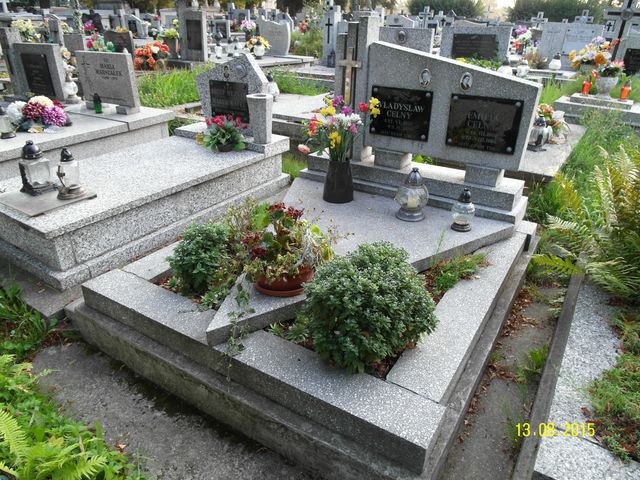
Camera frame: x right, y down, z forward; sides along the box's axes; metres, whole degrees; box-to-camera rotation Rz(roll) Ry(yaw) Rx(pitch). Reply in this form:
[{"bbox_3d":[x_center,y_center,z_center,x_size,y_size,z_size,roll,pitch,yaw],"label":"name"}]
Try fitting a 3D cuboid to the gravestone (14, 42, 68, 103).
[{"bbox_3d":[-2.579,-1.535,4.094,0.600,0.490,0.090,12,27,21],"label":"gravestone"}]

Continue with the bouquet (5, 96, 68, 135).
[{"bbox_3d":[-2.416,-1.084,3.784,0.494,0.236,0.380,-15,30,-28],"label":"bouquet"}]

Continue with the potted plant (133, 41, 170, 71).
[{"bbox_3d":[-2.822,-3.050,7.302,0.550,0.380,0.500,16,31,29],"label":"potted plant"}]

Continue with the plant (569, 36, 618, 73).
[{"bbox_3d":[3.898,-2.641,6.300,0.580,0.450,0.520,16,29,28],"label":"plant"}]

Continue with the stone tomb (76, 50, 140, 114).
[{"bbox_3d":[-1.948,-1.471,4.143,0.800,0.524,0.130,16,31,29],"label":"stone tomb"}]

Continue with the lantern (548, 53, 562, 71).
[{"bbox_3d":[3.707,-2.795,6.948,0.155,0.240,0.155,15,30,29],"label":"lantern"}]

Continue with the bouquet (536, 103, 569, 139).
[{"bbox_3d":[2.094,-1.049,3.945,0.270,0.303,0.250,16,31,29],"label":"bouquet"}]

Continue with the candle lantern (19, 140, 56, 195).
[{"bbox_3d":[-1.677,-0.431,2.607,0.165,0.285,0.165,16,31,29],"label":"candle lantern"}]

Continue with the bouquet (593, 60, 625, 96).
[{"bbox_3d":[3.804,-2.136,5.850,0.360,0.450,0.340,16,29,28],"label":"bouquet"}]

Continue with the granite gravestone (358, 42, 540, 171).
[{"bbox_3d":[0.807,-0.877,2.848,1.069,0.696,0.138,15,30,29],"label":"granite gravestone"}]

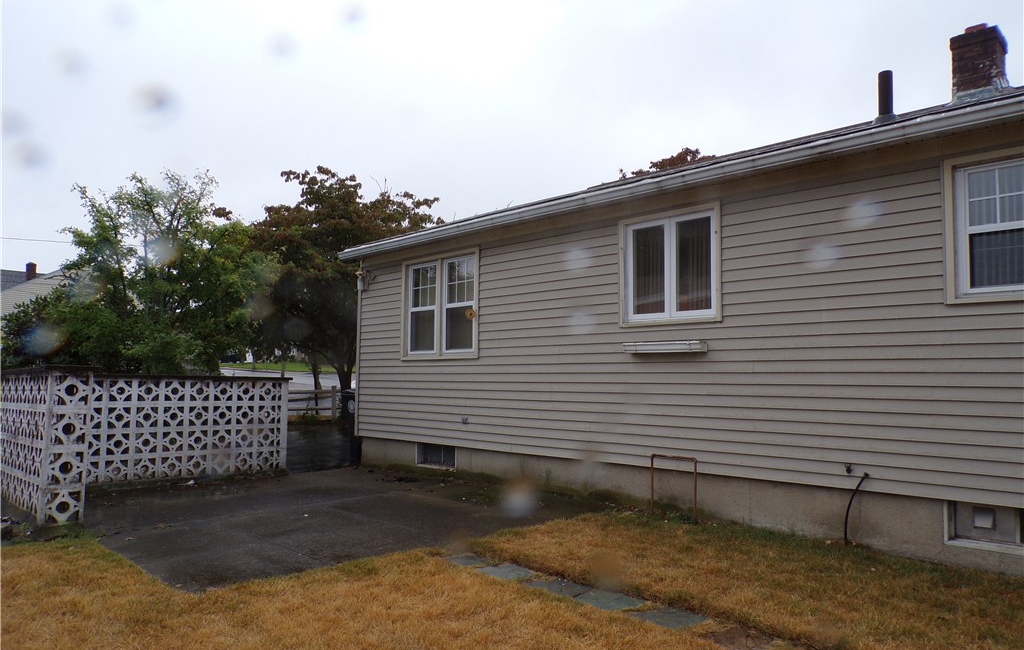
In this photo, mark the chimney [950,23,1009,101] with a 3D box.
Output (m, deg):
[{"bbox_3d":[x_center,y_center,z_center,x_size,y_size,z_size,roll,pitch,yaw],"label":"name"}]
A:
[{"bbox_3d":[5.366,-2.940,8.141,0.450,0.900,0.480,-4,-6,45],"label":"chimney"}]

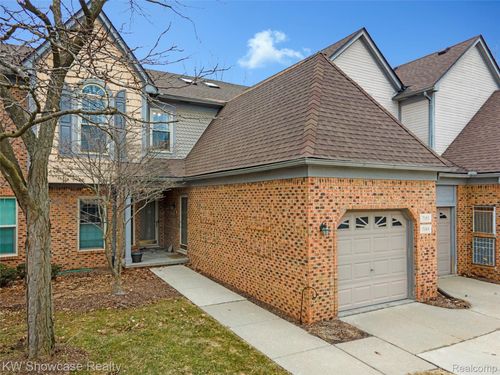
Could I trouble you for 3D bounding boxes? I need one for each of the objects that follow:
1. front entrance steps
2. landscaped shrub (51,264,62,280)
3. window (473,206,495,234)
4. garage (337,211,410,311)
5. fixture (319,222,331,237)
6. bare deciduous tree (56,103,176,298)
[{"bbox_3d":[-4.006,2.837,14.240,2.450,0.180,3.300,1,-2,-28],"label":"front entrance steps"},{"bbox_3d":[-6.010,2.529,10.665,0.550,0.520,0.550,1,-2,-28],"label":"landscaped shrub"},{"bbox_3d":[7.125,1.005,10.562,0.100,0.810,0.650,1,-2,-28],"label":"window"},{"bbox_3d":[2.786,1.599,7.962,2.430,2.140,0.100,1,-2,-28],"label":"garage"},{"bbox_3d":[1.473,0.830,6.854,0.180,0.290,0.190,1,-2,-28],"label":"fixture"},{"bbox_3d":[-3.537,0.274,9.050,2.800,5.000,2.700,1,-2,-28],"label":"bare deciduous tree"}]

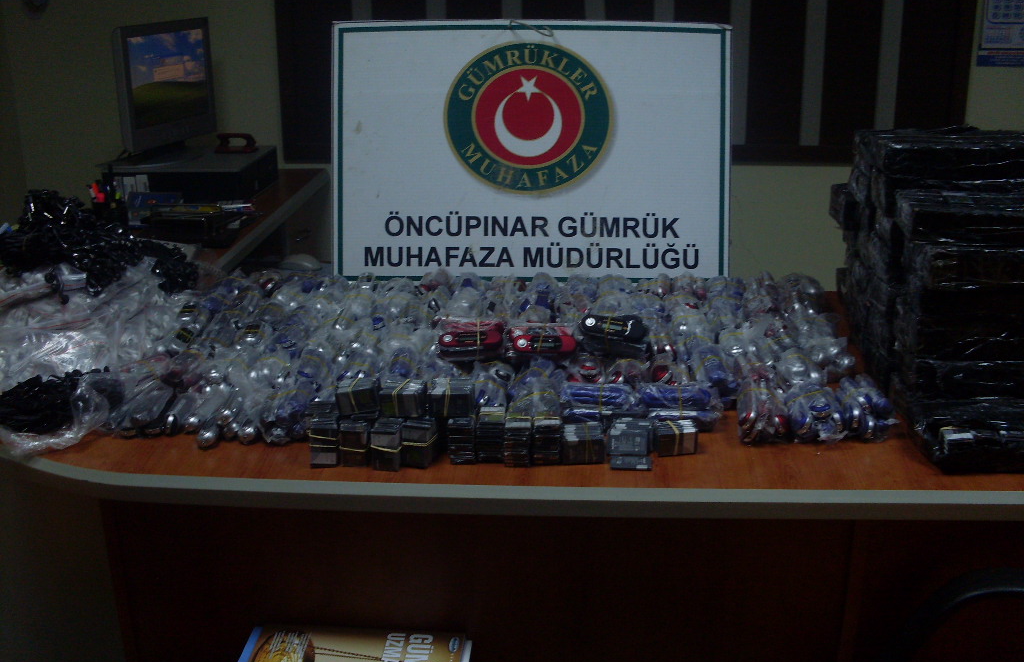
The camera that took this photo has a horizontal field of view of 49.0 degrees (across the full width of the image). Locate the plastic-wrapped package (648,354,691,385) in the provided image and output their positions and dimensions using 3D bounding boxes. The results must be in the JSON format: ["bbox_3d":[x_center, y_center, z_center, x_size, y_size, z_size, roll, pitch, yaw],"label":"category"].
[{"bbox_3d":[0.230,0.067,1.647,0.057,0.042,0.090,2,16,6],"label":"plastic-wrapped package"}]

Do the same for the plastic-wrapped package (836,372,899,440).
[{"bbox_3d":[0.472,0.101,1.502,0.062,0.058,0.095,3,16,11],"label":"plastic-wrapped package"}]

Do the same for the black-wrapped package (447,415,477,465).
[{"bbox_3d":[-0.064,0.142,1.486,0.034,0.053,0.052,0,18,0],"label":"black-wrapped package"}]

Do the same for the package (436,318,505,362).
[{"bbox_3d":[-0.060,0.012,1.663,0.098,0.050,0.060,0,16,0],"label":"package"}]

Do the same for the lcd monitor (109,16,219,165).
[{"bbox_3d":[-1.077,-0.749,3.477,0.190,0.415,0.385,7,17,23],"label":"lcd monitor"}]

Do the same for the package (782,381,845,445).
[{"bbox_3d":[0.401,0.107,1.498,0.075,0.048,0.095,3,16,12],"label":"package"}]

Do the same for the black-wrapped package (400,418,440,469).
[{"bbox_3d":[-0.121,0.145,1.476,0.035,0.053,0.052,3,18,11],"label":"black-wrapped package"}]

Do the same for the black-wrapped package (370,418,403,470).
[{"bbox_3d":[-0.160,0.148,1.470,0.034,0.053,0.053,1,18,5],"label":"black-wrapped package"}]

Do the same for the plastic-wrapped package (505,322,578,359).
[{"bbox_3d":[0.044,0.014,1.686,0.100,0.040,0.053,0,18,0],"label":"plastic-wrapped package"}]

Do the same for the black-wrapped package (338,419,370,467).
[{"bbox_3d":[-0.204,0.145,1.483,0.034,0.051,0.052,0,18,3],"label":"black-wrapped package"}]

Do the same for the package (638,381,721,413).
[{"bbox_3d":[0.220,0.088,1.494,0.103,0.027,0.050,0,16,0],"label":"package"}]

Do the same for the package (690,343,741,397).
[{"bbox_3d":[0.302,0.060,1.689,0.066,0.048,0.090,0,18,0],"label":"package"}]

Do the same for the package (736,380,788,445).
[{"bbox_3d":[0.330,0.107,1.488,0.061,0.055,0.095,3,16,10],"label":"package"}]

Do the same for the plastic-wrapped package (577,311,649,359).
[{"bbox_3d":[0.149,0.006,1.675,0.104,0.054,0.060,1,16,5],"label":"plastic-wrapped package"}]

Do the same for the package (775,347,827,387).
[{"bbox_3d":[0.444,0.058,1.747,0.068,0.043,0.088,0,18,2],"label":"package"}]

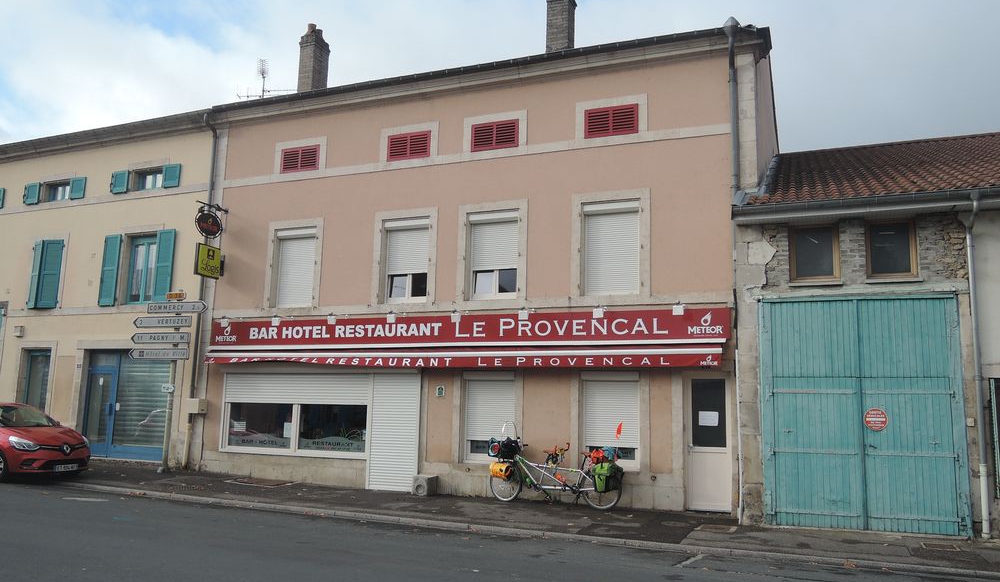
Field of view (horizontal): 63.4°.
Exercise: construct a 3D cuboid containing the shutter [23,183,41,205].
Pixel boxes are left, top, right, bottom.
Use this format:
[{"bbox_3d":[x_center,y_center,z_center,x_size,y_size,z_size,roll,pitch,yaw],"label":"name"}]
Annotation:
[{"bbox_3d":[-11.882,-2.480,20.554,0.510,0.540,0.050,-3,-9,24],"label":"shutter"}]

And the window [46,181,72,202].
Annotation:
[{"bbox_3d":[-11.291,-2.549,20.712,0.874,0.561,0.160,-2,-10,23],"label":"window"}]

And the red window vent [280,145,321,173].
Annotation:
[{"bbox_3d":[-4.381,-2.894,17.834,1.001,0.560,0.070,-2,-10,22],"label":"red window vent"}]

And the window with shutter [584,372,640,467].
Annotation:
[{"bbox_3d":[1.960,2.294,14.219,1.070,1.672,0.180,-2,-10,23],"label":"window with shutter"}]

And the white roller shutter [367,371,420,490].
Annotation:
[{"bbox_3d":[-2.101,2.786,15.973,1.066,2.260,0.100,-2,-10,22],"label":"white roller shutter"}]

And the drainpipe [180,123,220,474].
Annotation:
[{"bbox_3d":[-6.615,-0.092,17.925,0.140,7.845,0.280,-2,-10,23],"label":"drainpipe"}]

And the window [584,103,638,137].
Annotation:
[{"bbox_3d":[2.065,-3.141,14.989,1.024,0.558,0.100,-2,-10,23],"label":"window"}]

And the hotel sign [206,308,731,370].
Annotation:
[{"bbox_3d":[-1.264,0.981,15.596,11.050,1.040,0.420,-2,-10,22],"label":"hotel sign"}]

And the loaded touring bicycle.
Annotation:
[{"bbox_3d":[0.945,2.990,14.069,2.480,1.440,0.650,-4,-10,29],"label":"loaded touring bicycle"}]

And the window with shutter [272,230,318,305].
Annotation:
[{"bbox_3d":[-4.450,-0.486,17.661,1.028,1.702,0.100,-2,-10,22],"label":"window with shutter"}]

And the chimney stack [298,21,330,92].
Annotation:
[{"bbox_3d":[-4.875,-5.971,21.177,0.500,2.150,0.700,-2,-9,22],"label":"chimney stack"}]

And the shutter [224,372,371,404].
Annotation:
[{"bbox_3d":[-4.262,2.015,16.741,3.619,0.636,0.120,-2,-10,23],"label":"shutter"}]

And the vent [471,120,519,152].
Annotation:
[{"bbox_3d":[-0.084,-3.065,16.061,1.005,0.546,0.070,-2,-10,22],"label":"vent"}]

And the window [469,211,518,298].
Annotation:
[{"bbox_3d":[-0.095,-0.694,15.635,1.072,1.667,0.190,-2,-10,23],"label":"window"}]

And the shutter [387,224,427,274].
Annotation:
[{"bbox_3d":[-1.848,-0.848,16.229,1.000,1.040,0.130,-2,-9,22],"label":"shutter"}]

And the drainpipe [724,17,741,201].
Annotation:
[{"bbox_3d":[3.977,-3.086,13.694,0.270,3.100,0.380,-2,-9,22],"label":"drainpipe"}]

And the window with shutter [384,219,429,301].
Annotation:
[{"bbox_3d":[-1.865,-0.610,16.367,1.049,1.654,0.190,-2,-10,23],"label":"window with shutter"}]

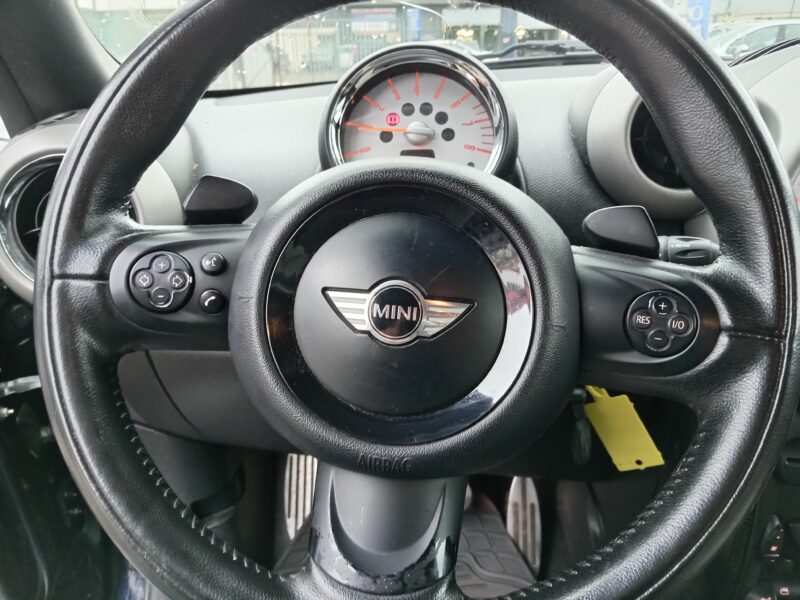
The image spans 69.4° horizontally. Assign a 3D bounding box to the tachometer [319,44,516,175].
[{"bbox_3d":[0.012,-0.102,0.395,0.127,0.127,0.065,0,-3,1],"label":"tachometer"}]

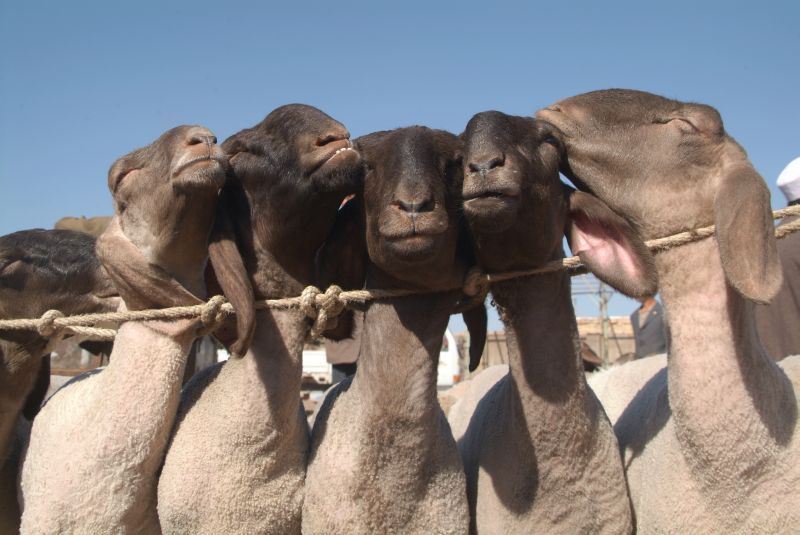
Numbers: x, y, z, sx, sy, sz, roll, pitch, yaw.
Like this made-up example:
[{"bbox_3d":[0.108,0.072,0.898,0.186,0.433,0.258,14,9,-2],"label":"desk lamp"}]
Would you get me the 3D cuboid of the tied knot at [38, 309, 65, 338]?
[{"bbox_3d":[-0.498,0.080,1.240,0.035,0.042,0.034,1,-7,-6],"label":"tied knot"}]

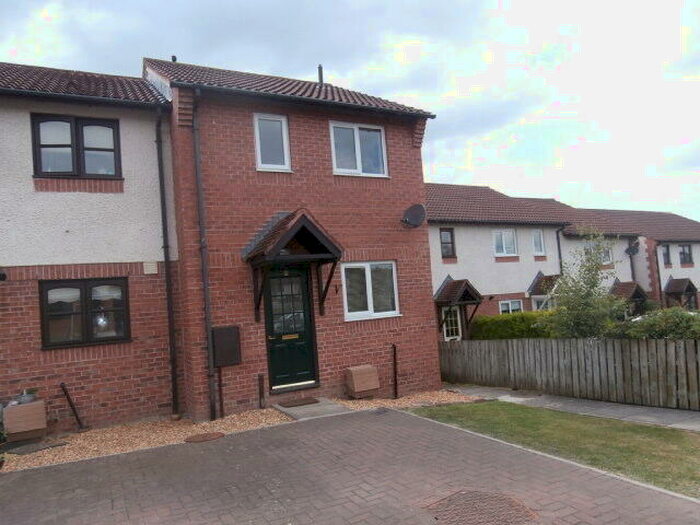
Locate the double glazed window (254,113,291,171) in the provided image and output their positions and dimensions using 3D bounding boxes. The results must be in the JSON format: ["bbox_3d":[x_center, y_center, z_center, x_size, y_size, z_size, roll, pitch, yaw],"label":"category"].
[{"bbox_3d":[-1.318,-2.047,8.304,0.620,1.000,0.100,-3,-3,-27],"label":"double glazed window"}]

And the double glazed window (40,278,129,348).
[{"bbox_3d":[-4.143,0.788,7.644,1.250,1.060,0.100,-3,-3,-27],"label":"double glazed window"}]

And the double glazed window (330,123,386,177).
[{"bbox_3d":[0.193,-2.113,9.091,1.170,1.000,0.100,-3,-3,-27],"label":"double glazed window"}]

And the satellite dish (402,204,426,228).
[{"bbox_3d":[1.218,-0.869,9.137,0.430,0.440,0.300,-6,-4,36],"label":"satellite dish"}]

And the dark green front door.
[{"bbox_3d":[-1.000,1.091,8.247,0.830,2.020,0.090,-3,-3,-27],"label":"dark green front door"}]

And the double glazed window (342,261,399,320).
[{"bbox_3d":[0.403,0.519,8.966,1.170,1.040,0.100,-3,-3,-27],"label":"double glazed window"}]

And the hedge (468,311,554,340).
[{"bbox_3d":[4.900,2.476,14.650,0.850,1.750,3.100,-3,-3,-27],"label":"hedge"}]

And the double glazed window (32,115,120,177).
[{"bbox_3d":[-4.344,-1.840,7.773,1.250,1.000,0.100,-3,-3,-27],"label":"double glazed window"}]

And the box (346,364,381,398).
[{"bbox_3d":[0.259,2.081,8.516,0.480,0.500,0.320,-3,-3,-27],"label":"box"}]

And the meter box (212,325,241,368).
[{"bbox_3d":[-1.912,1.312,7.576,0.410,0.610,0.170,-3,-3,-27],"label":"meter box"}]

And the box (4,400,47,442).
[{"bbox_3d":[-4.680,2.288,6.997,0.480,0.480,0.320,-3,-3,-27],"label":"box"}]

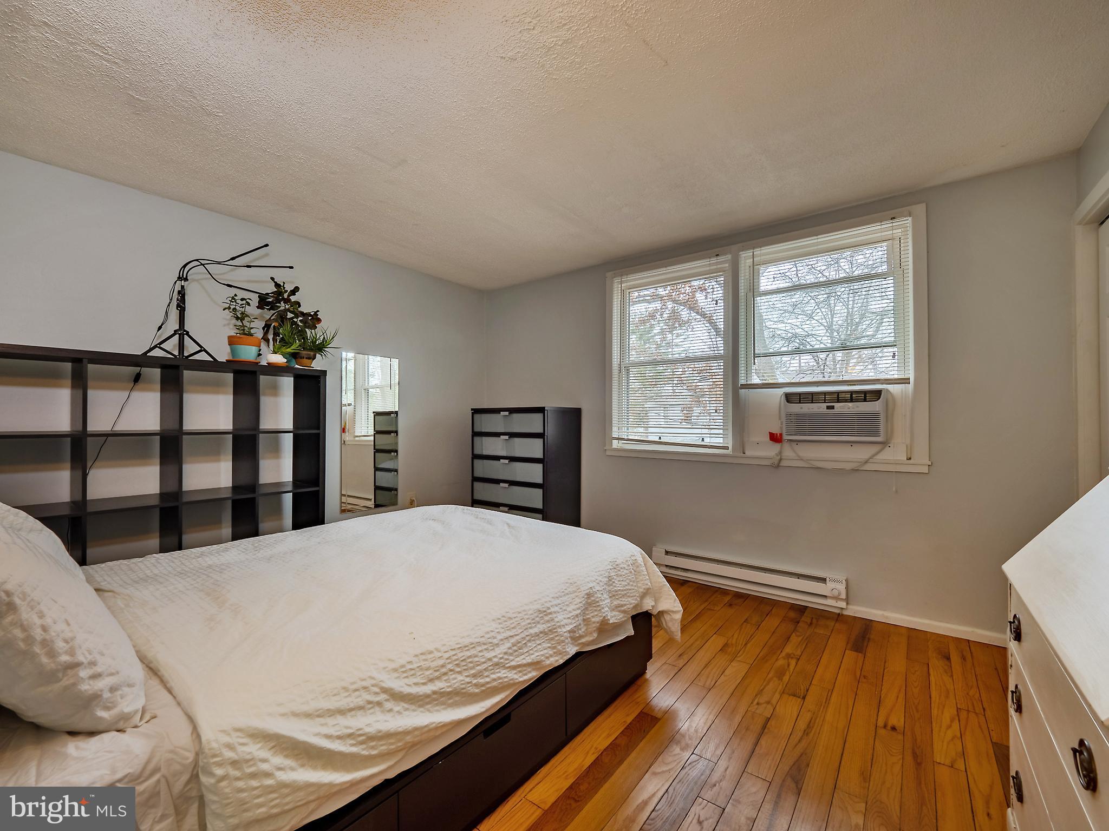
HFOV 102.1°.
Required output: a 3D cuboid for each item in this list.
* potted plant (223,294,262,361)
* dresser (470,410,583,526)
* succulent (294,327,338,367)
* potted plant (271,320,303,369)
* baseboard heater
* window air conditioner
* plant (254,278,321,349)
[{"bbox_3d":[-1.766,-0.469,2.541,0.190,0.360,0.190,0,-1,36],"label":"potted plant"},{"bbox_3d":[-0.243,0.568,3.822,0.800,1.257,0.510,0,-1,36],"label":"dresser"},{"bbox_3d":[-1.534,-0.407,2.882,0.250,0.245,0.250,0,-1,36],"label":"succulent"},{"bbox_3d":[-1.620,-0.424,2.714,0.165,0.275,0.165,0,-1,36],"label":"potted plant"},{"bbox_3d":[1.245,1.061,3.018,1.222,0.168,0.068,0,-1,36],"label":"baseboard heater"},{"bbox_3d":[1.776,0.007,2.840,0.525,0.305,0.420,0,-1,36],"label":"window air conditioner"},{"bbox_3d":[-1.680,-0.546,2.820,0.330,0.520,0.320,0,-1,36],"label":"plant"}]

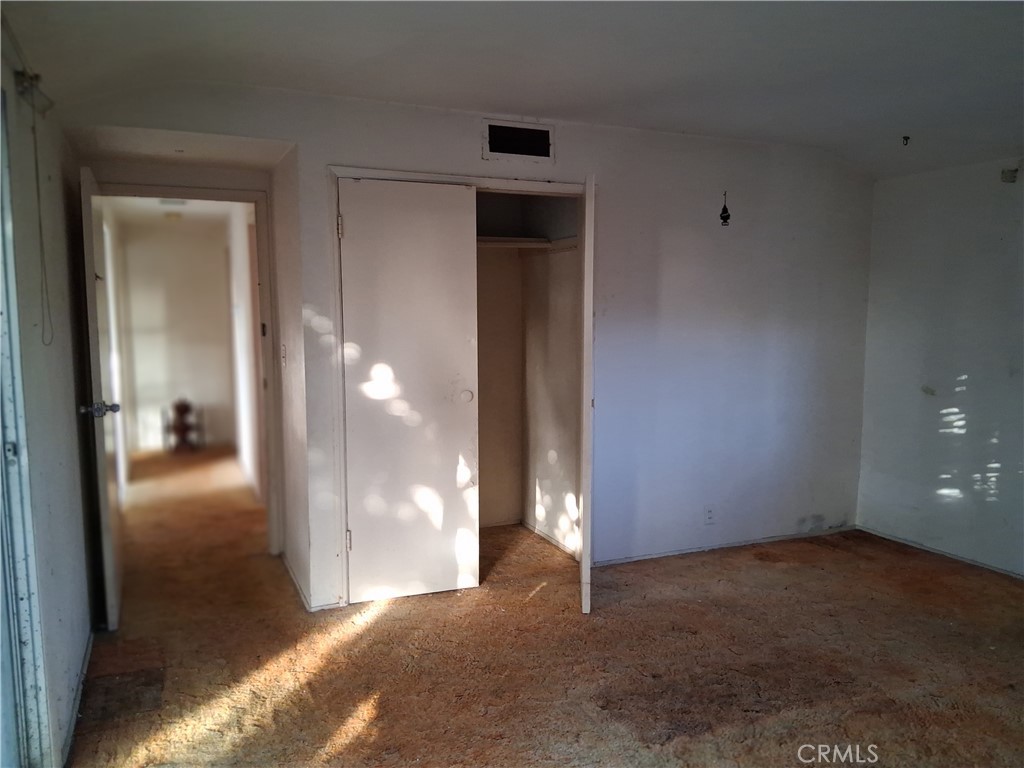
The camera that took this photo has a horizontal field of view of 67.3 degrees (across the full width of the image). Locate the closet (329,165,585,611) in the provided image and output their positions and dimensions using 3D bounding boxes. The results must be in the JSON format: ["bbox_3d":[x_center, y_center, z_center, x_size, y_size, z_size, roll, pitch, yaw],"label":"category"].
[{"bbox_3d":[-0.179,0.011,3.873,1.410,2.090,0.200,-3,6,-23],"label":"closet"}]

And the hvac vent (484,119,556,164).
[{"bbox_3d":[0.040,-1.219,3.872,0.403,0.199,0.040,-2,6,-24],"label":"hvac vent"}]

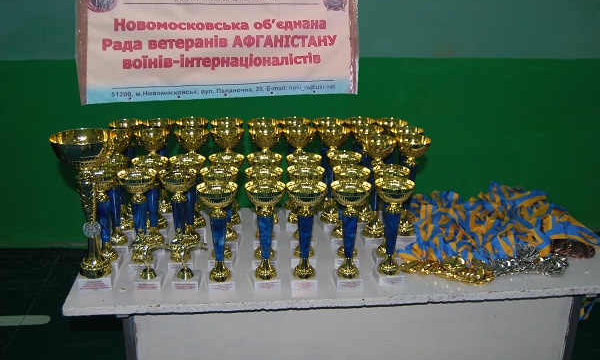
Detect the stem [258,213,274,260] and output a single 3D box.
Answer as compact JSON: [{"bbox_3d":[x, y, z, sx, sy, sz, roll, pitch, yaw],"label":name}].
[{"bbox_3d":[-0.086,0.146,1.506,0.041,0.121,0.041,-1,19,-6],"label":"stem"}]

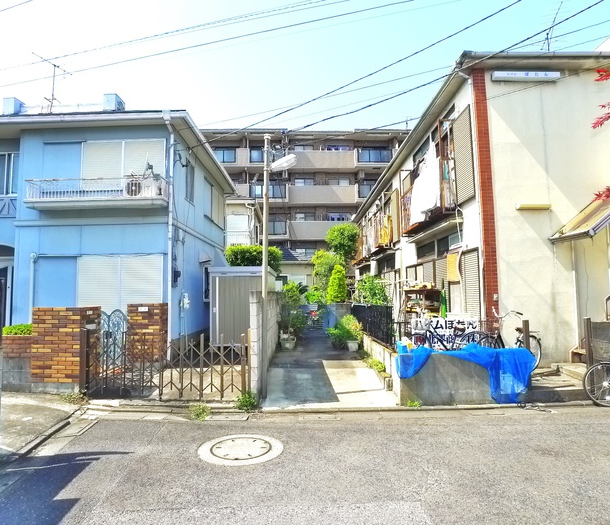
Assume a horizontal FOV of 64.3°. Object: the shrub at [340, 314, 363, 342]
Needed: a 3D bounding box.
[{"bbox_3d":[1.064,1.510,11.100,0.500,0.600,0.480,-1,-4,0],"label":"shrub"}]

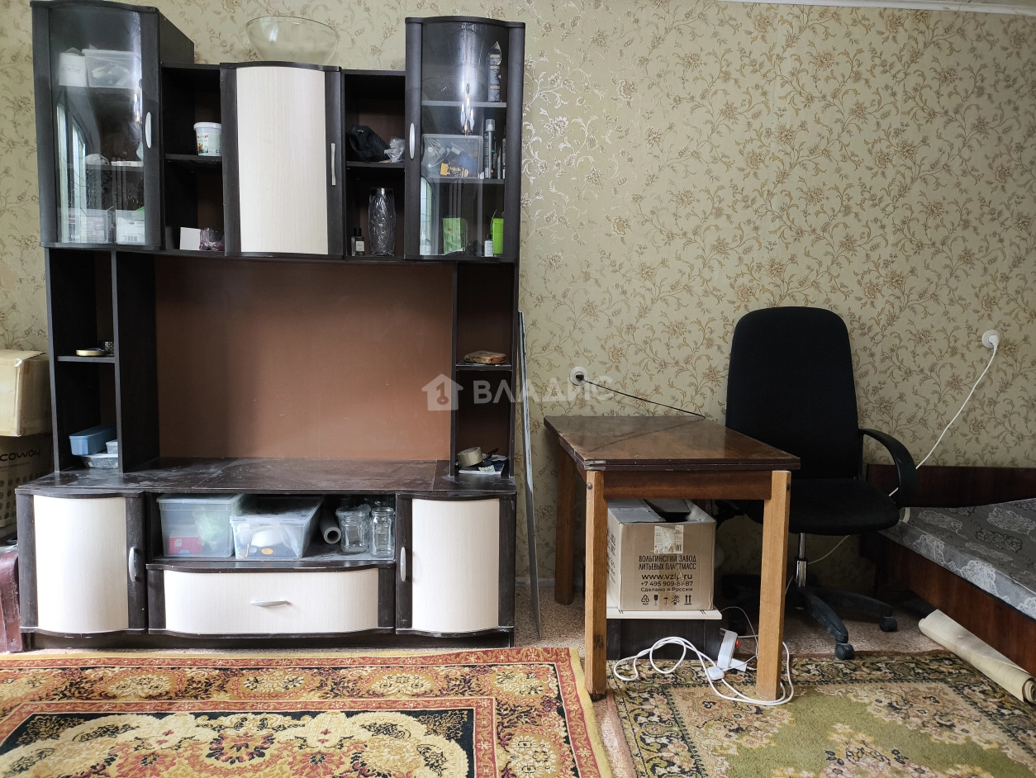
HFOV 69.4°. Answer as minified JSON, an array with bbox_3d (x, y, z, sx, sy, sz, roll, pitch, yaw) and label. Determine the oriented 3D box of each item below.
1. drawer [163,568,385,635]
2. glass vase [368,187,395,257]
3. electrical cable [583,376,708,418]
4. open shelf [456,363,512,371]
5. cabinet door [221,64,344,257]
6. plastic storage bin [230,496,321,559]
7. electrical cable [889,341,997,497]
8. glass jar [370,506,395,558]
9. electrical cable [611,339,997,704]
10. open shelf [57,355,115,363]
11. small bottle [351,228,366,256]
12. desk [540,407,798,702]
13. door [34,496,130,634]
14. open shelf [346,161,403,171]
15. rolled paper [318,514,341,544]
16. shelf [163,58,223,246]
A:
[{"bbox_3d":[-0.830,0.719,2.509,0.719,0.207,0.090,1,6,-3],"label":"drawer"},{"bbox_3d":[-0.490,-0.600,2.707,0.096,0.244,0.096,1,6,-3],"label":"glass vase"},{"bbox_3d":[0.531,0.039,3.169,0.542,0.165,0.050,1,6,-4],"label":"electrical cable"},{"bbox_3d":[-0.130,-0.092,2.907,0.211,0.017,0.279,1,6,-3],"label":"open shelf"},{"bbox_3d":[-0.813,-0.784,2.584,0.407,0.641,0.058,1,6,-3],"label":"cabinet door"},{"bbox_3d":[-0.855,0.499,2.704,0.250,0.150,0.310,1,6,-3],"label":"plastic storage bin"},{"bbox_3d":[1.753,0.123,3.070,0.457,0.648,0.121,1,6,-3],"label":"electrical cable"},{"bbox_3d":[-0.470,0.498,2.607,0.083,0.160,0.083,1,6,-3],"label":"glass jar"},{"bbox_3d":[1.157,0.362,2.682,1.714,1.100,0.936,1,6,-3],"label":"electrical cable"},{"bbox_3d":[-1.552,-0.121,2.828,0.211,0.017,0.279,1,6,-3],"label":"open shelf"},{"bbox_3d":[-0.583,-0.532,2.716,0.042,0.100,0.036,-2,7,-28],"label":"small bottle"},{"bbox_3d":[0.478,0.529,2.663,0.657,0.742,0.872,1,6,-5],"label":"desk"},{"bbox_3d":[-1.450,0.581,2.477,0.295,0.456,0.062,1,6,-3],"label":"door"},{"bbox_3d":[-0.510,-0.813,2.806,0.211,0.017,0.284,1,6,-3],"label":"open shelf"},{"bbox_3d":[-0.714,0.518,2.846,0.061,0.061,0.280,-1,6,-18],"label":"rolled paper"},{"bbox_3d":[-1.133,-0.811,2.761,0.218,0.646,0.308,1,6,-3],"label":"shelf"}]

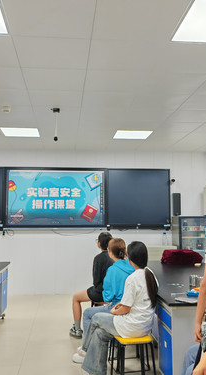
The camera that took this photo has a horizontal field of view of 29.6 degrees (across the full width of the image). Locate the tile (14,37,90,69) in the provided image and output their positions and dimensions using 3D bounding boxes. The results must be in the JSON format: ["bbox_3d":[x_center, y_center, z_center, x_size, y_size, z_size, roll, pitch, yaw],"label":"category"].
[{"bbox_3d":[-0.415,-1.124,3.255,0.600,0.020,0.600,0,-5,-5],"label":"tile"}]

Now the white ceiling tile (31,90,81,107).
[{"bbox_3d":[-0.539,-1.026,4.466,0.600,0.025,0.600,0,-5,-6],"label":"white ceiling tile"}]

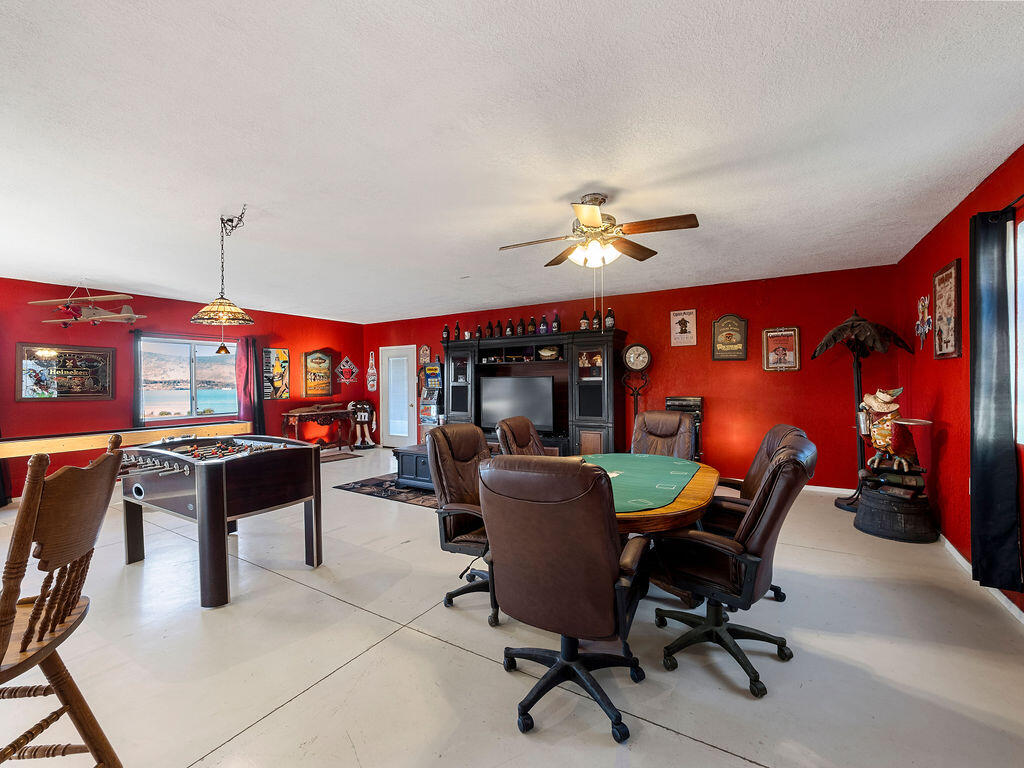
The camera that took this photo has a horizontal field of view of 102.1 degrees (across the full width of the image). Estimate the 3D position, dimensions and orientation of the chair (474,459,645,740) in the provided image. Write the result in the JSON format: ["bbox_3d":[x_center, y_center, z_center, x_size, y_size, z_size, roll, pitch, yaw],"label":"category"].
[{"bbox_3d":[0.267,0.814,1.832,0.660,1.100,0.720,0,0,24],"label":"chair"}]

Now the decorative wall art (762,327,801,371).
[{"bbox_3d":[3.359,-0.429,5.165,0.392,0.535,0.040,0,0,30],"label":"decorative wall art"}]

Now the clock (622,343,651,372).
[{"bbox_3d":[1.770,-0.374,5.842,0.399,0.399,0.100,-1,0,31],"label":"clock"}]

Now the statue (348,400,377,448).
[{"bbox_3d":[-3.107,0.848,8.659,0.580,1.000,0.420,-1,0,-18],"label":"statue"}]

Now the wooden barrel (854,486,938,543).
[{"bbox_3d":[3.317,1.115,3.599,0.538,0.339,0.538,-1,0,31],"label":"wooden barrel"}]

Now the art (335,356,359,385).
[{"bbox_3d":[-3.445,-0.281,8.677,0.025,0.591,0.589,0,1,32],"label":"art"}]

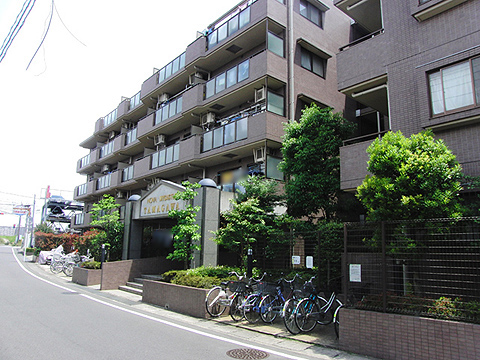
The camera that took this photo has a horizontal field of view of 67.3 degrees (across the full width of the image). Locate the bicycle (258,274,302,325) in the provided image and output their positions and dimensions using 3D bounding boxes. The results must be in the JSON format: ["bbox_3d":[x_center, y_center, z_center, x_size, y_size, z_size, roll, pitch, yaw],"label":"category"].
[{"bbox_3d":[1.127,2.967,9.070,1.800,1.080,0.570,11,-15,-41],"label":"bicycle"}]

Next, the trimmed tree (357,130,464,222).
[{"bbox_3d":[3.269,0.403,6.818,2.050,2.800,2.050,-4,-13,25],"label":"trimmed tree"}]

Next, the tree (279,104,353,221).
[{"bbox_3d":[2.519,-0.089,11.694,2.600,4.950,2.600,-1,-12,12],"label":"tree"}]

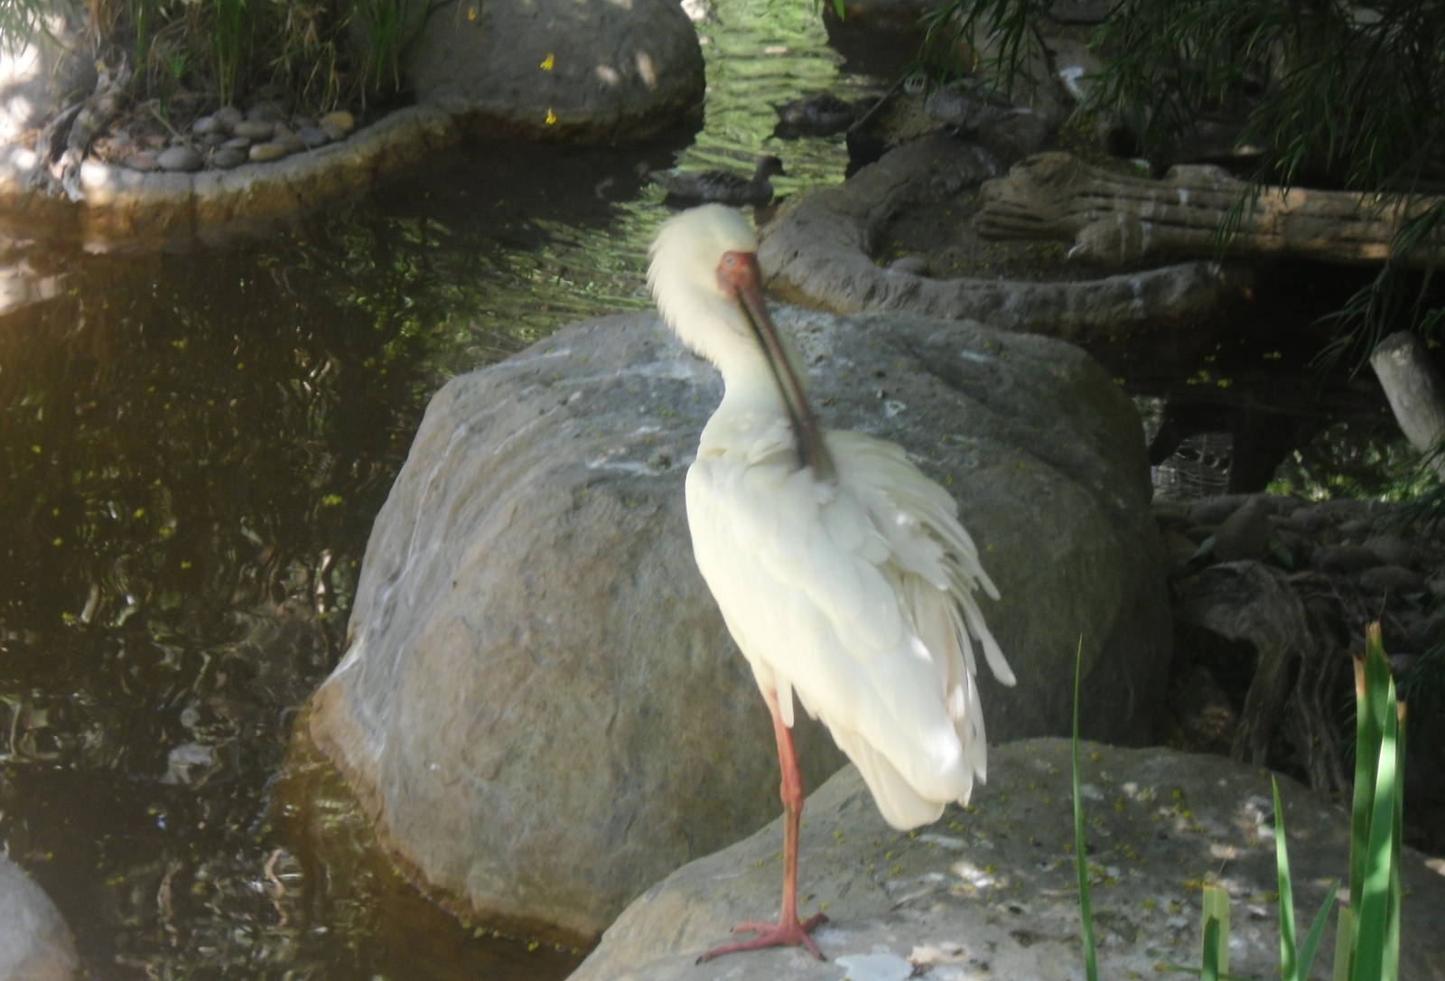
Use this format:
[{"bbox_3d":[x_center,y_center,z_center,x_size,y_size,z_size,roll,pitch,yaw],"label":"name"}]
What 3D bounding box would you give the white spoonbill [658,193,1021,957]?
[{"bbox_3d":[0.103,0.081,3.627,0.340,0.715,0.240,-2,14,-10],"label":"white spoonbill"}]

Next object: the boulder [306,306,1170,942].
[{"bbox_3d":[0.025,0.115,5.615,1.300,0.670,1.250,0,14,0],"label":"boulder"}]

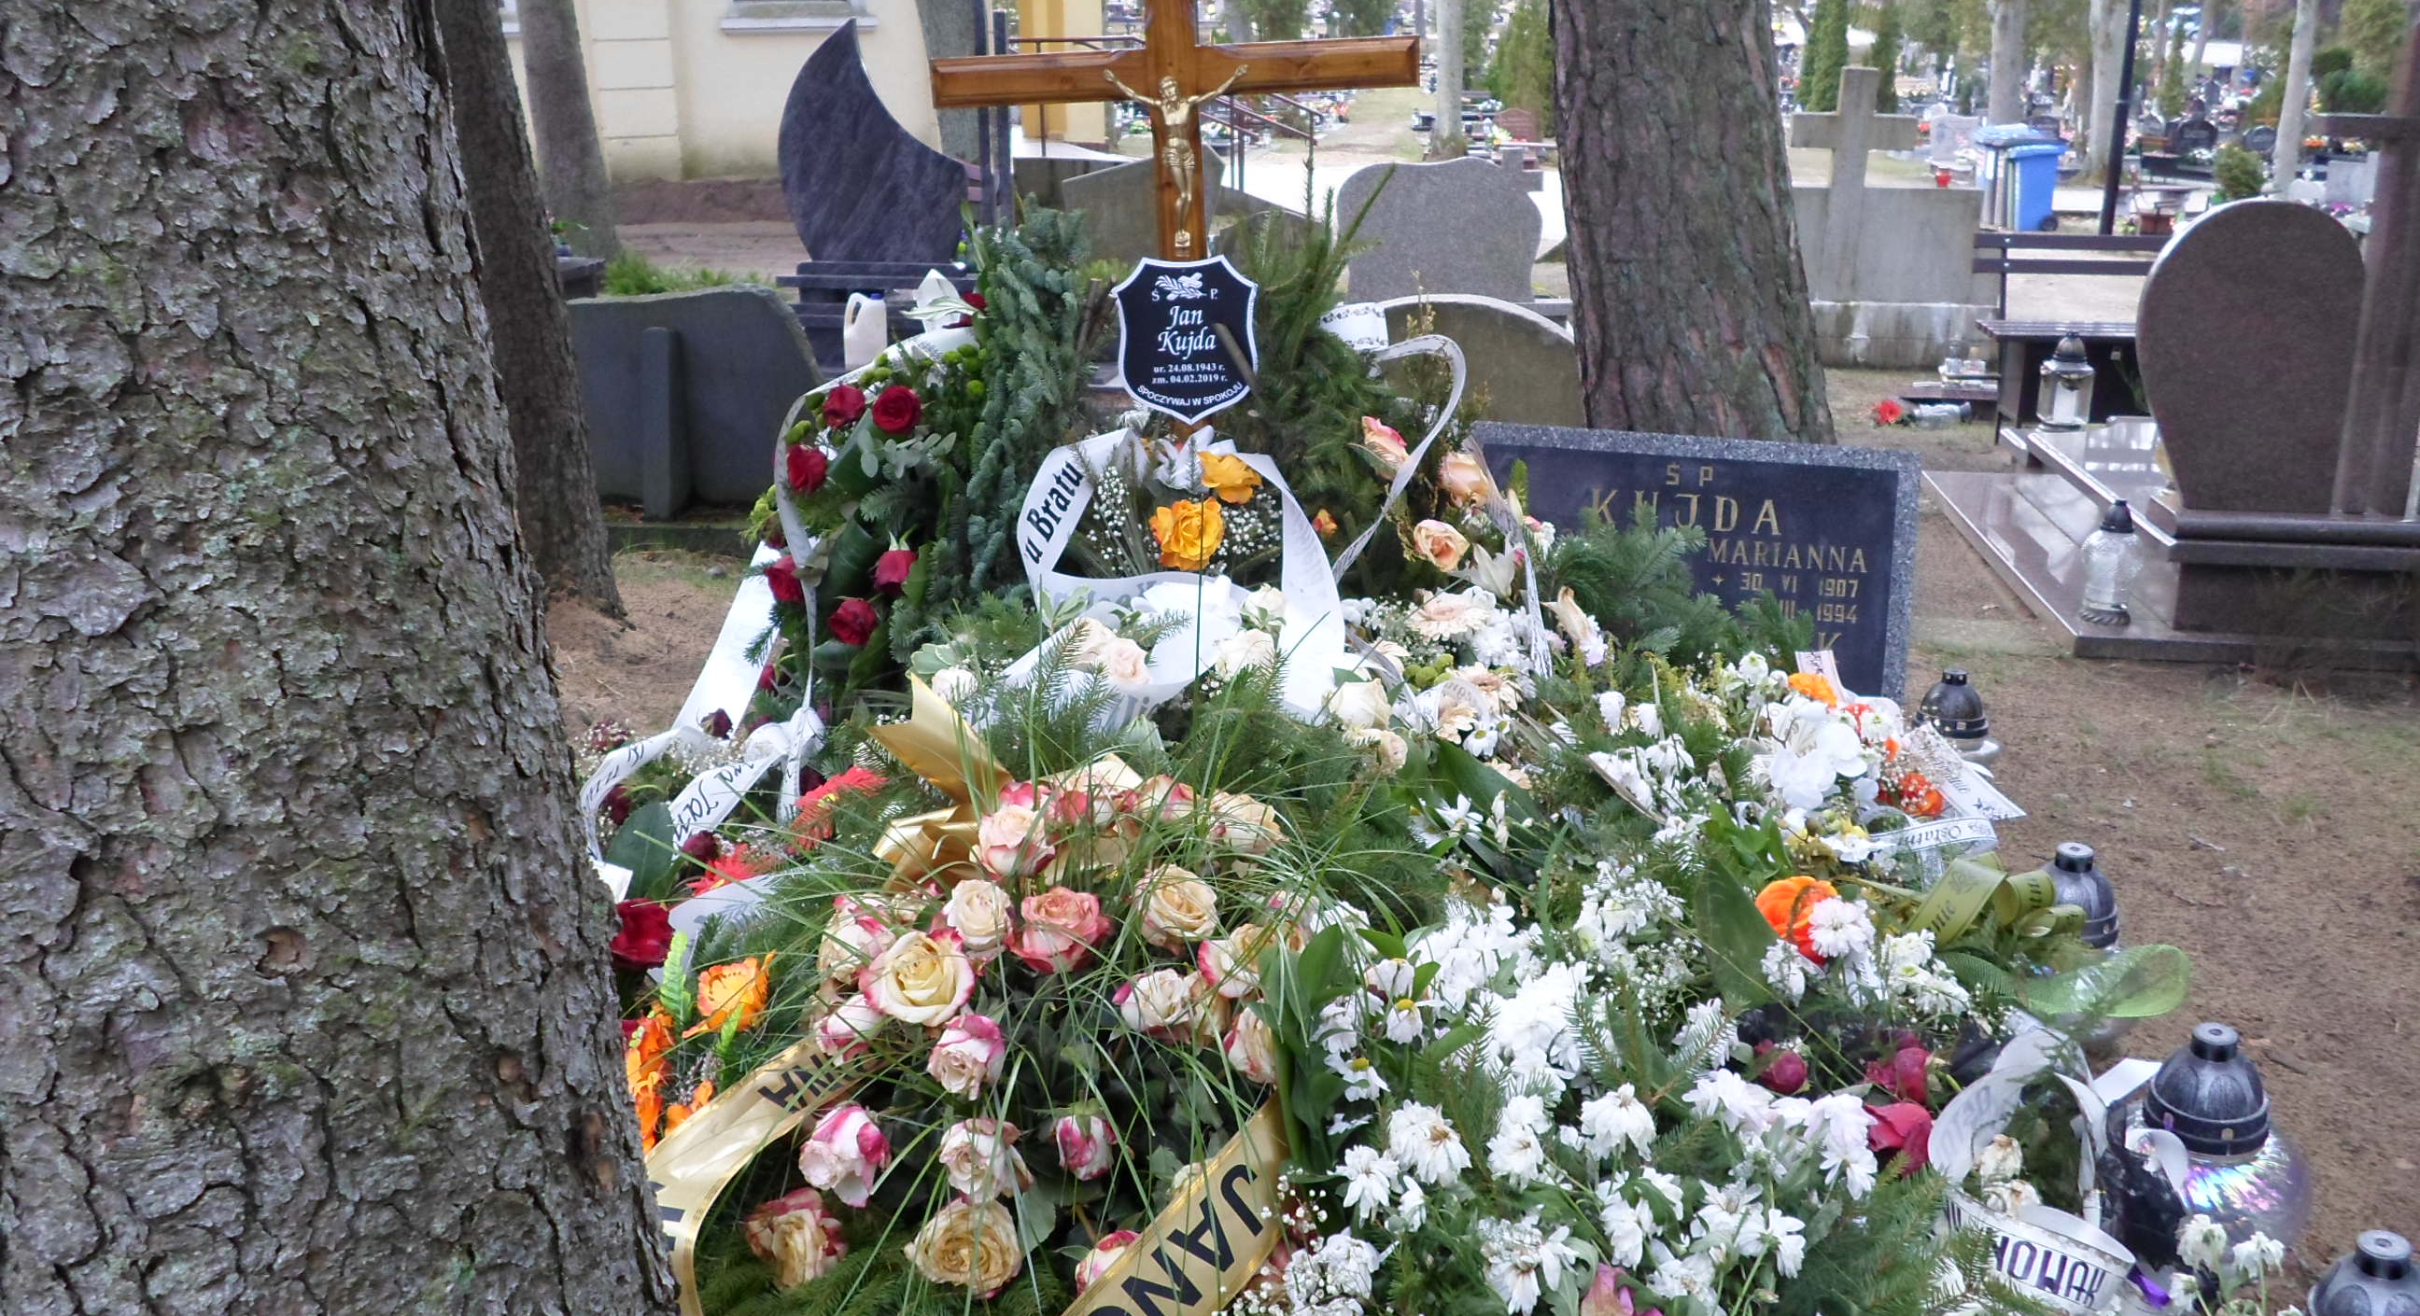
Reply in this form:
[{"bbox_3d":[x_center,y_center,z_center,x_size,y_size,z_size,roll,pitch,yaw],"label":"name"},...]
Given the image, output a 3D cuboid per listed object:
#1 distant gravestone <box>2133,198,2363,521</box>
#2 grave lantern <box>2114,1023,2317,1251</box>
[{"bbox_3d":[2.514,-0.736,4.619,0.508,0.747,0.090,2,17,10],"label":"distant gravestone"},{"bbox_3d":[1.067,0.537,2.049,0.215,0.300,0.215,-1,19,0],"label":"grave lantern"}]

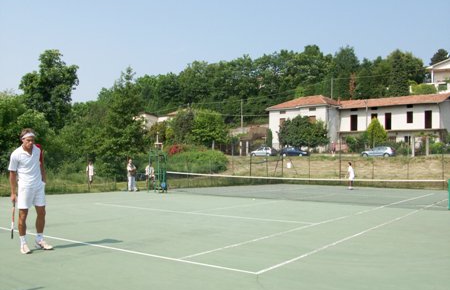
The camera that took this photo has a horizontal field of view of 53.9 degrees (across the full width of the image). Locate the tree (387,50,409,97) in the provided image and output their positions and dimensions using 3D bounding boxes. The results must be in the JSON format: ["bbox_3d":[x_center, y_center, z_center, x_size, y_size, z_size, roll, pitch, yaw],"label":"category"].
[{"bbox_3d":[35.889,-14.460,92.000,4.200,10.600,4.200,0,-3,21],"label":"tree"}]

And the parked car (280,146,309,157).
[{"bbox_3d":[9.973,0.983,63.000,4.050,1.410,1.680,0,-3,33],"label":"parked car"}]

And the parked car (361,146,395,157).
[{"bbox_3d":[19.379,0.847,55.900,4.100,1.440,1.720,0,-3,33],"label":"parked car"}]

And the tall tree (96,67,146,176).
[{"bbox_3d":[-8.576,-1.799,37.000,4.300,9.300,4.200,2,-3,-13],"label":"tall tree"}]

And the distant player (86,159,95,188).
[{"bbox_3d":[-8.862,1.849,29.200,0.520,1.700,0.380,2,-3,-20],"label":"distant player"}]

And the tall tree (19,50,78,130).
[{"bbox_3d":[-18.360,-3.381,46.000,6.200,12.600,6.000,3,-3,-22],"label":"tall tree"}]

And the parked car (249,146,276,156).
[{"bbox_3d":[5.777,0.992,65.500,3.750,1.420,1.640,0,-3,33],"label":"parked car"}]

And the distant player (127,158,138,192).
[{"bbox_3d":[-4.853,1.600,23.200,0.400,1.720,0.520,-1,-3,37],"label":"distant player"}]

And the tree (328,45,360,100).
[{"bbox_3d":[28.375,-16.859,105.000,7.000,13.300,7.000,1,-3,15],"label":"tree"}]

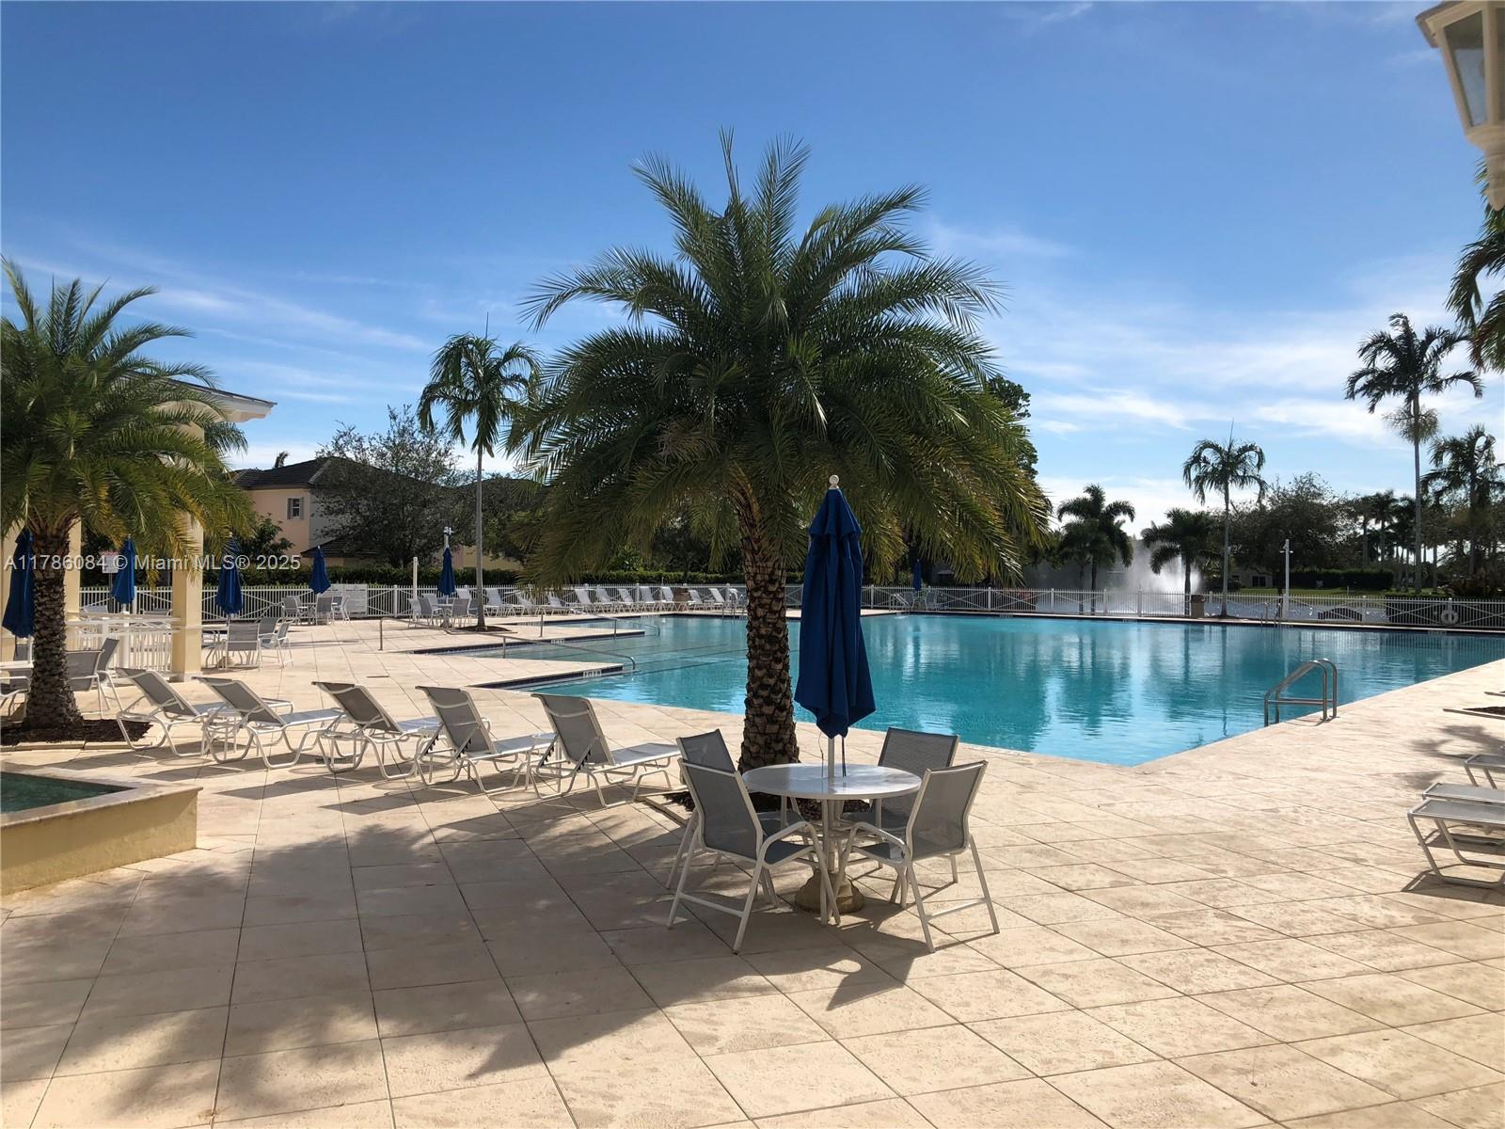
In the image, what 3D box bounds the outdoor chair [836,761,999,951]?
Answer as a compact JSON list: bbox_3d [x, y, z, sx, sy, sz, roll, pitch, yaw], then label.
[{"bbox_3d":[0.914,1.569,6.866,0.590,0.930,0.770,1,-1,-41],"label":"outdoor chair"}]

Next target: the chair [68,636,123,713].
[{"bbox_3d":[-8.956,1.516,16.393,0.770,0.930,0.590,1,-1,-23],"label":"chair"}]

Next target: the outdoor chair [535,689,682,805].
[{"bbox_3d":[-1.218,1.588,10.890,0.690,0.910,1.620,1,-1,30],"label":"outdoor chair"}]

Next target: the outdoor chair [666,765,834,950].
[{"bbox_3d":[0.018,1.555,6.787,0.790,0.930,0.590,1,-1,-43],"label":"outdoor chair"}]

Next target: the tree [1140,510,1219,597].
[{"bbox_3d":[20.400,-0.100,58.000,3.800,5.100,3.800,1,0,0],"label":"tree"}]

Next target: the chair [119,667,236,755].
[{"bbox_3d":[-5.903,1.514,13.189,0.660,0.870,1.900,1,0,28],"label":"chair"}]

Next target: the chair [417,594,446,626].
[{"bbox_3d":[-9.880,1.462,37.200,0.740,0.890,0.580,1,0,-30],"label":"chair"}]

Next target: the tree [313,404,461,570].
[{"bbox_3d":[-17.541,-2.615,59.027,7.200,9.700,6.800,1,-1,0],"label":"tree"}]

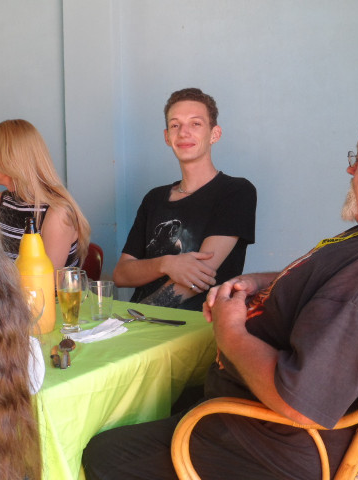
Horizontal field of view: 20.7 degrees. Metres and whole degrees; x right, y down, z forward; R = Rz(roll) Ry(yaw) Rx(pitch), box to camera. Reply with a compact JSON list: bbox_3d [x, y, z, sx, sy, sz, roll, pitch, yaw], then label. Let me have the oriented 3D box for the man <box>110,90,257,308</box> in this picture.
[{"bbox_3d":[-0.083,0.220,3.036,0.520,1.360,0.780,4,10,27],"label":"man"}]

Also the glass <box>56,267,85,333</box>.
[{"bbox_3d":[-0.277,0.155,2.492,0.063,0.156,0.063,-1,8,0],"label":"glass"}]

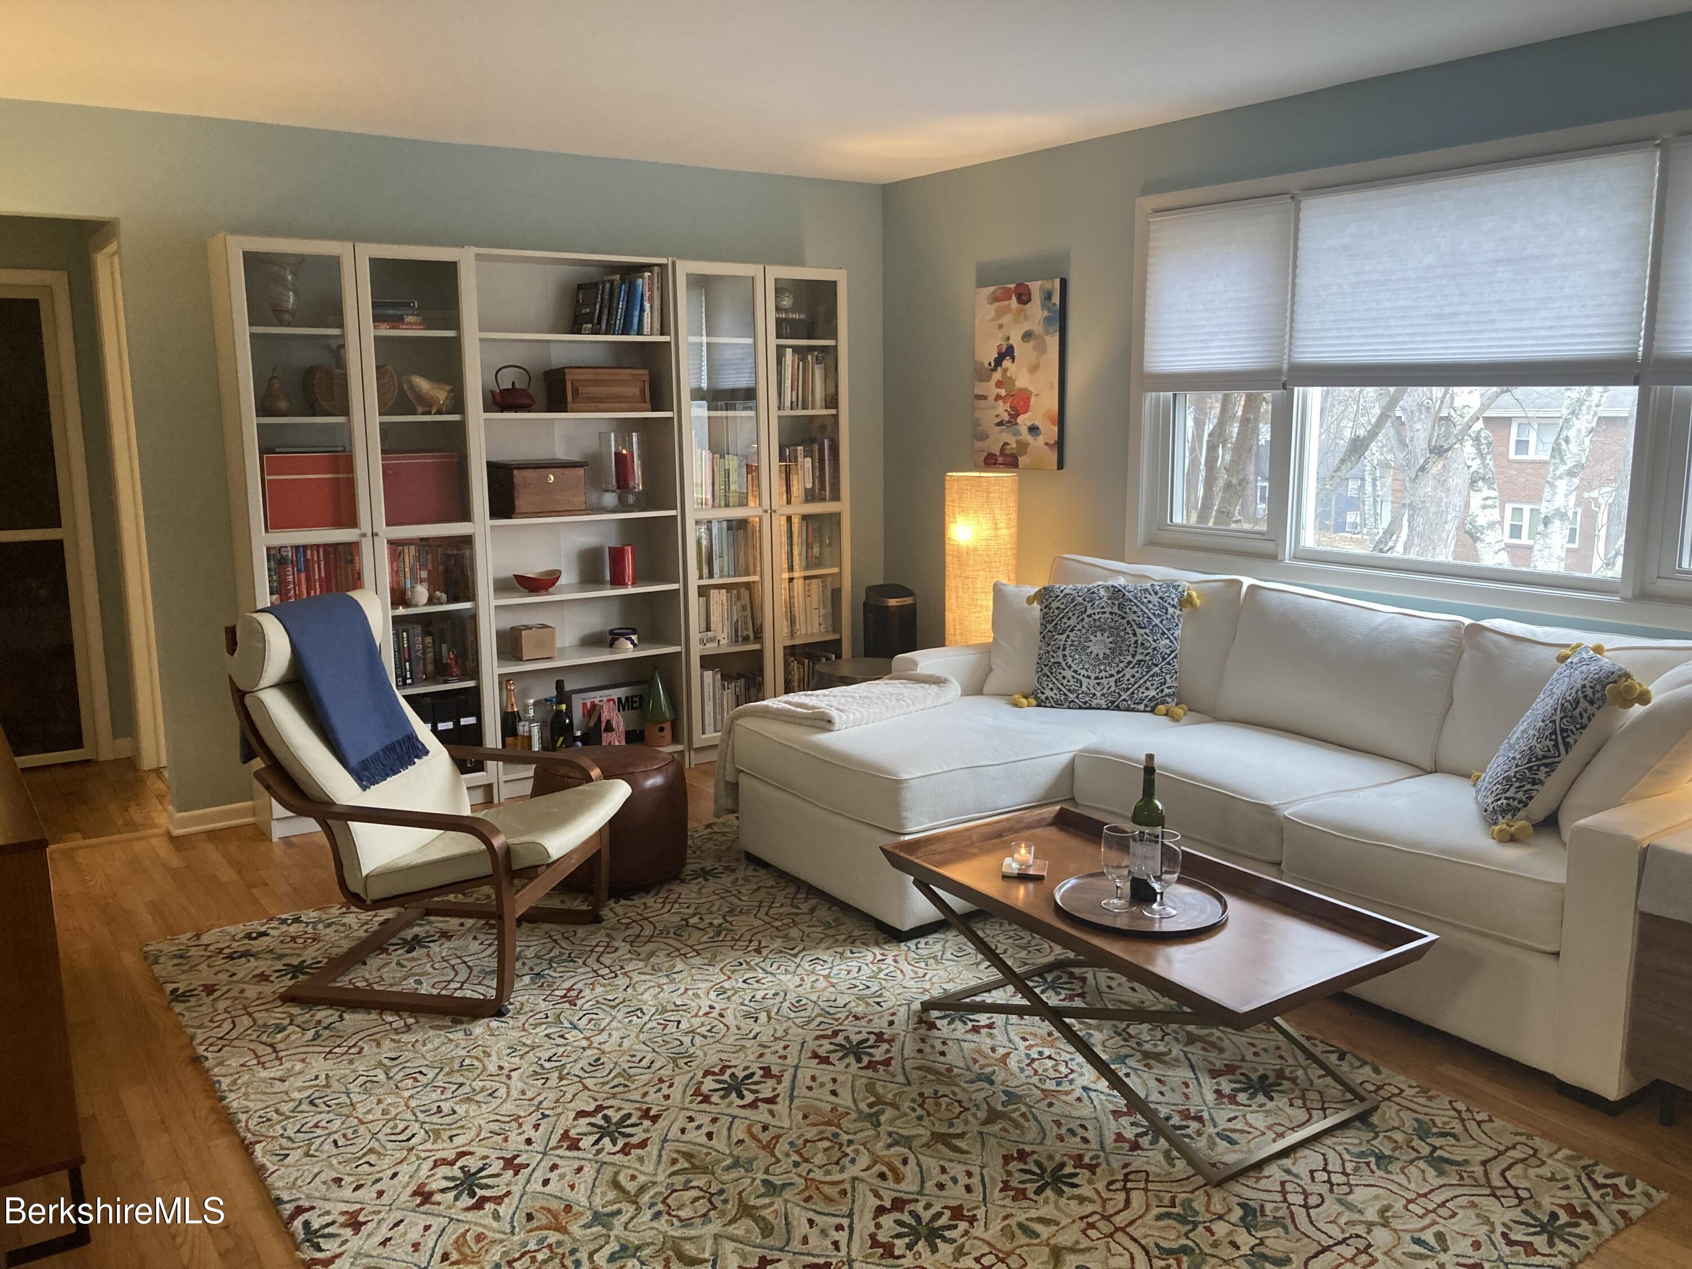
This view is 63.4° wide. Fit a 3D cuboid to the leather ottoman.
[{"bbox_3d":[-0.756,0.574,4.384,0.500,0.375,0.500,0,10,0],"label":"leather ottoman"}]

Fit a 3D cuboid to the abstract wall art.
[{"bbox_3d":[0.684,-1.022,5.449,0.036,0.733,0.504,-7,12,-33],"label":"abstract wall art"}]

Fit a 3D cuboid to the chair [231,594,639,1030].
[{"bbox_3d":[-1.093,0.396,3.667,0.840,0.985,0.670,2,11,10],"label":"chair"}]

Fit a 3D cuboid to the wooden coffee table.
[{"bbox_3d":[0.658,0.777,3.140,0.607,0.410,1.105,-7,12,-33],"label":"wooden coffee table"}]

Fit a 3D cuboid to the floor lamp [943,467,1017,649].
[{"bbox_3d":[0.523,-0.022,5.367,0.275,1.200,0.275,0,10,0],"label":"floor lamp"}]

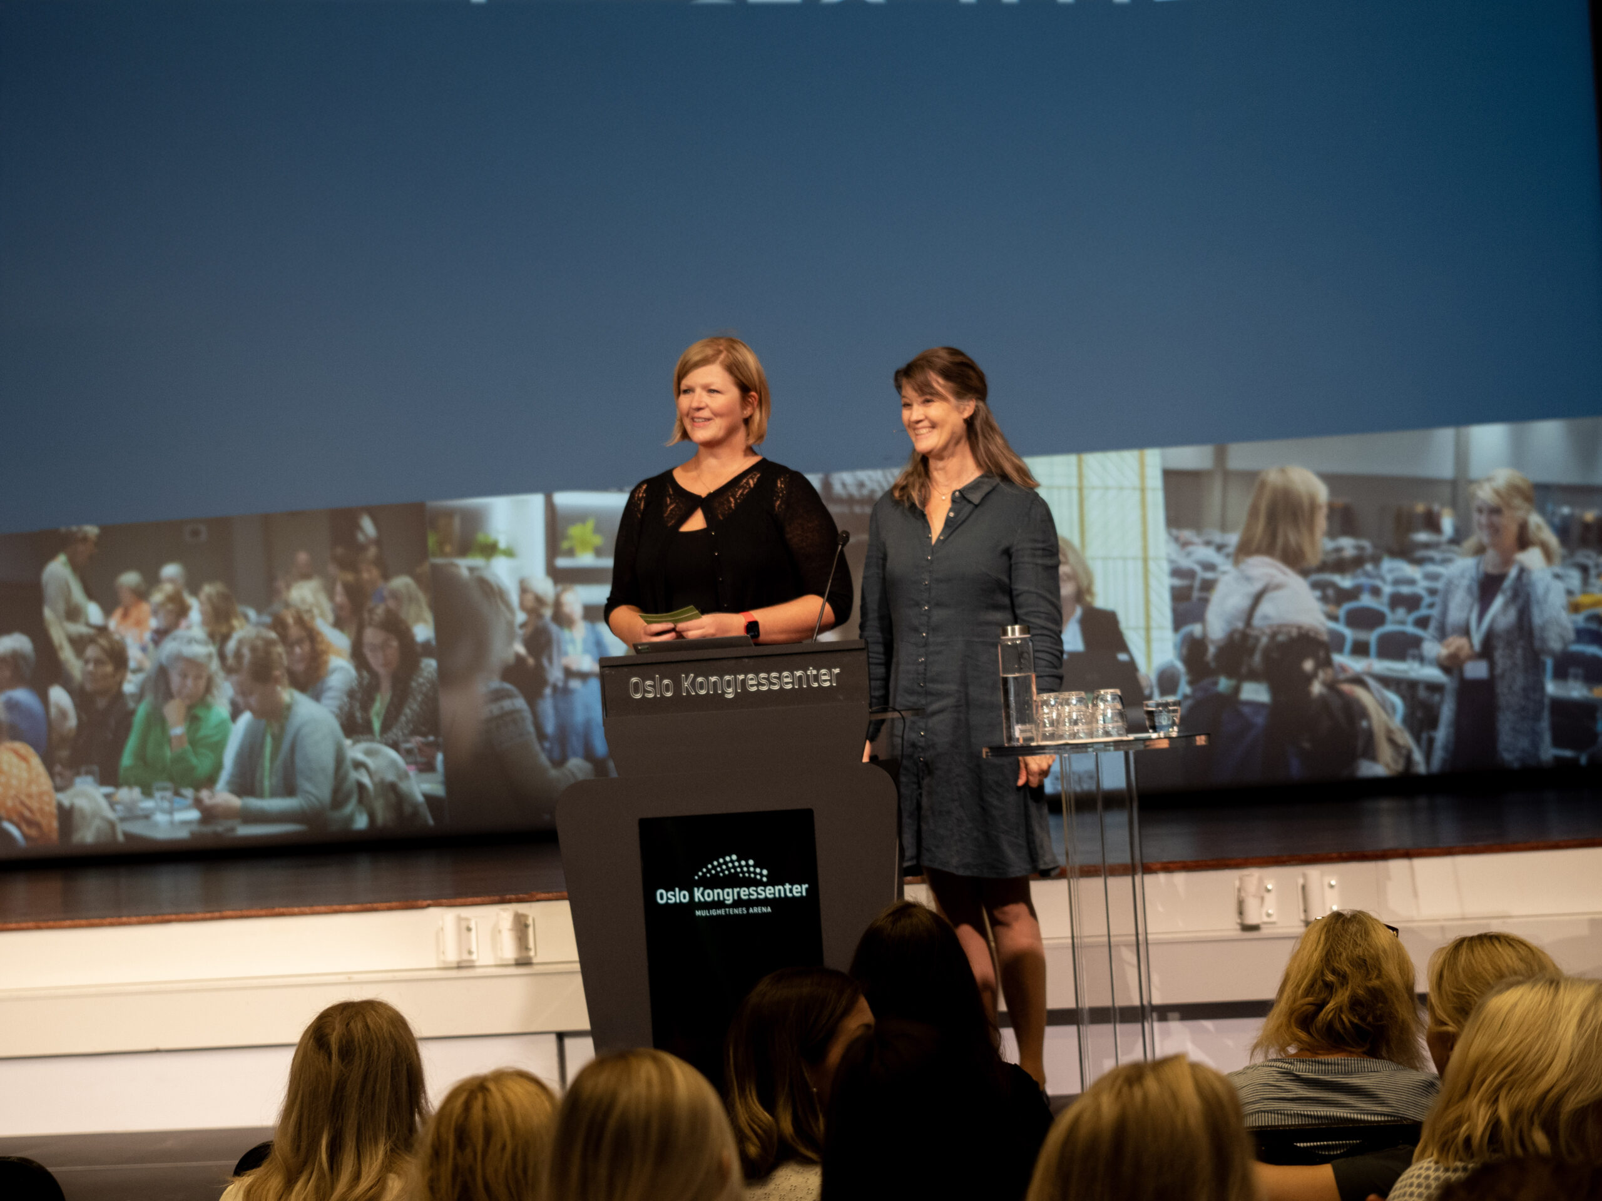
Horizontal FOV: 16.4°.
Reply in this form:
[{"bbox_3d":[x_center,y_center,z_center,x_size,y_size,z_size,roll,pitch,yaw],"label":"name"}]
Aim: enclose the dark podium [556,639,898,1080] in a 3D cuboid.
[{"bbox_3d":[-0.059,0.645,11.947,0.755,1.090,0.490,-4,-1,19],"label":"dark podium"}]

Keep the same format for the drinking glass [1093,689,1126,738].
[{"bbox_3d":[0.665,0.243,11.940,0.076,0.106,0.076,-4,-1,0],"label":"drinking glass"}]

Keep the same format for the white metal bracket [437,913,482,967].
[{"bbox_3d":[-0.835,0.829,13.600,0.095,0.120,0.055,-4,-1,18],"label":"white metal bracket"}]

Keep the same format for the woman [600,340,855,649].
[{"bbox_3d":[-0.138,0.305,12.226,0.520,1.790,0.400,-4,-1,18],"label":"woman"}]

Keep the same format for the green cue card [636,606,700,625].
[{"bbox_3d":[-0.284,0.039,12.050,0.148,0.012,0.105,-4,-41,18],"label":"green cue card"}]

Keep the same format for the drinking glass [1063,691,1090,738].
[{"bbox_3d":[0.594,0.248,11.970,0.075,0.103,0.075,-4,-1,0],"label":"drinking glass"}]

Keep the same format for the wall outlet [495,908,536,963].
[{"bbox_3d":[-0.695,0.817,13.550,0.095,0.120,0.055,-4,-1,18],"label":"wall outlet"}]

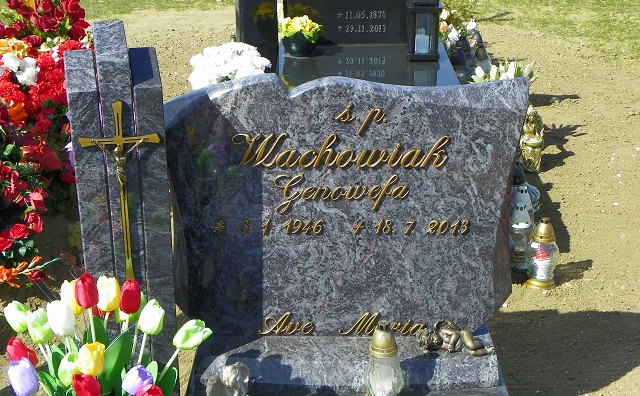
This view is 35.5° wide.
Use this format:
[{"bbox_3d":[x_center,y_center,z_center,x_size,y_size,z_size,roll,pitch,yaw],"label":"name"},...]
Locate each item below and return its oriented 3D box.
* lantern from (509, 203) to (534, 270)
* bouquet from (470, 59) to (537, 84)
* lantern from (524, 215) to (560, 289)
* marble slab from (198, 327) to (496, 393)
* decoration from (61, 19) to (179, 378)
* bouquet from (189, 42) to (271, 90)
[{"bbox_3d":[0.677,0.125,3.333,0.090,0.226,0.090,-1,24,0],"label":"lantern"},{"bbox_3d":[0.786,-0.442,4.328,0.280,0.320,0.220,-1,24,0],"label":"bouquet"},{"bbox_3d":[0.718,0.172,3.223,0.110,0.230,0.110,-1,24,0],"label":"lantern"},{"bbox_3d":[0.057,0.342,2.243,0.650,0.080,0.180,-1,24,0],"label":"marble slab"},{"bbox_3d":[-0.378,0.137,2.017,0.170,0.978,0.100,-6,24,-11],"label":"decoration"},{"bbox_3d":[-0.384,-0.506,4.370,0.360,0.350,0.330,-1,24,0],"label":"bouquet"}]

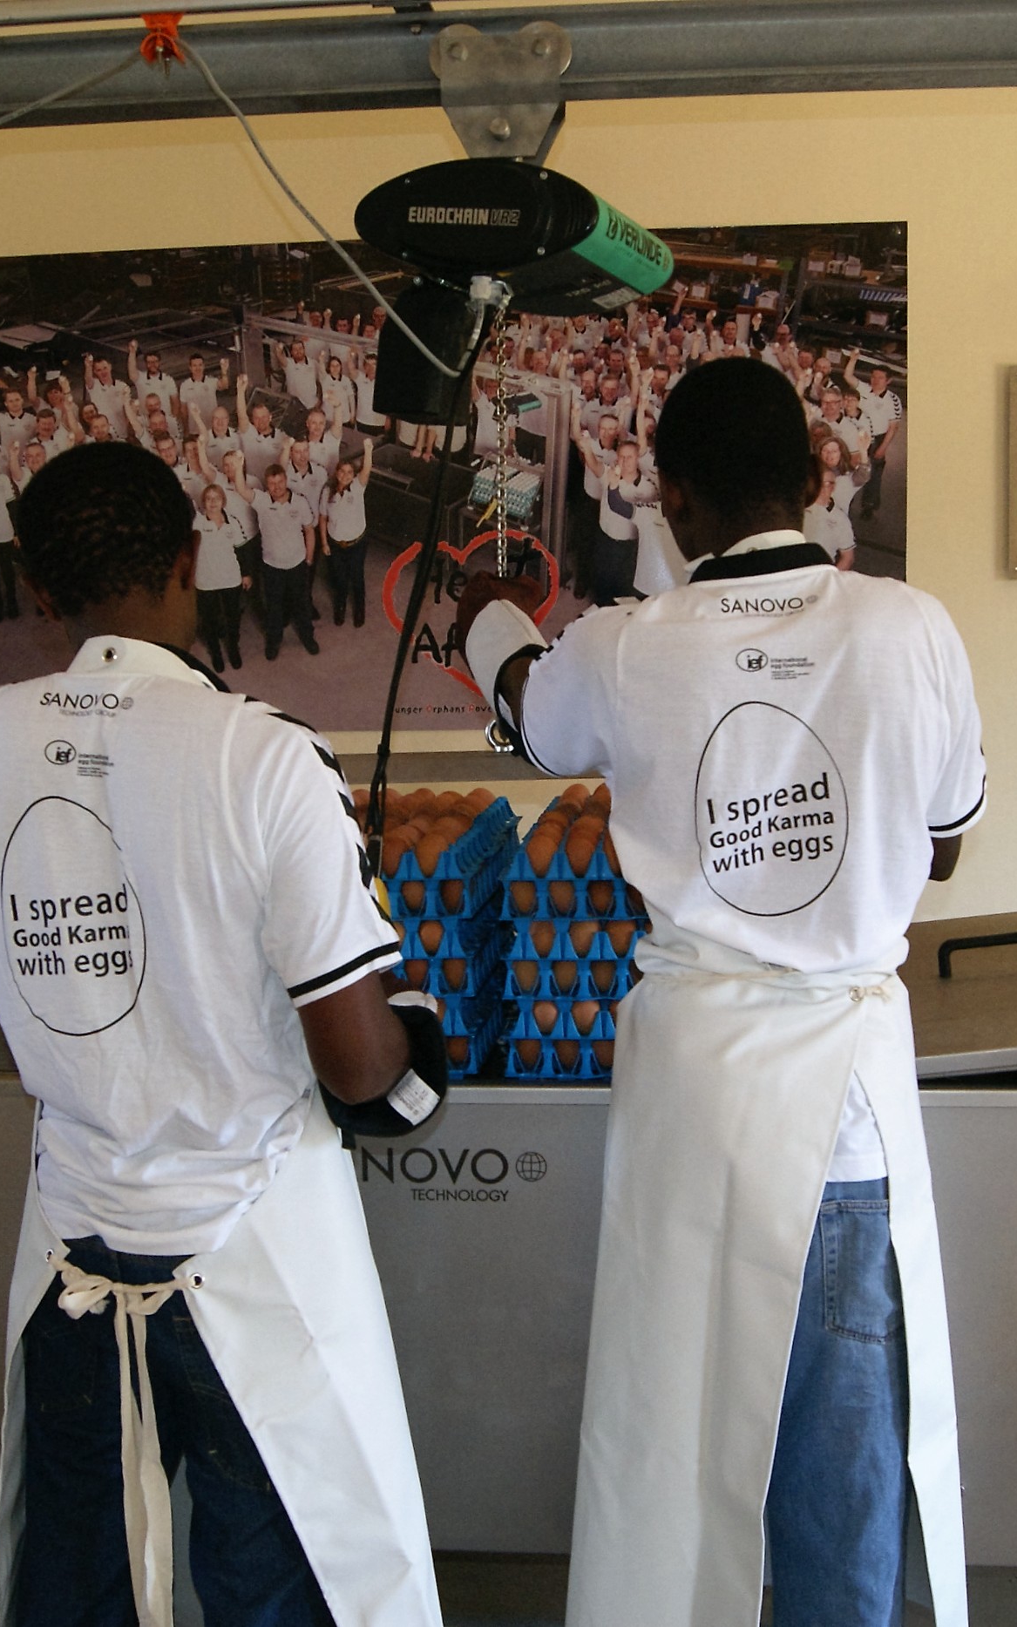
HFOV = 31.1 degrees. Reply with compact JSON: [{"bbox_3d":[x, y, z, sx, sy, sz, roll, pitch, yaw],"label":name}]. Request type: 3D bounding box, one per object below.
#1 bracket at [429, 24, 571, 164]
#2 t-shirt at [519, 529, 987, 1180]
[{"bbox_3d":[-0.008,-0.979,2.459,0.190,0.180,0.150,0,7,6],"label":"bracket"},{"bbox_3d":[0.262,0.037,1.942,0.460,0.680,0.330,0,7,11],"label":"t-shirt"}]

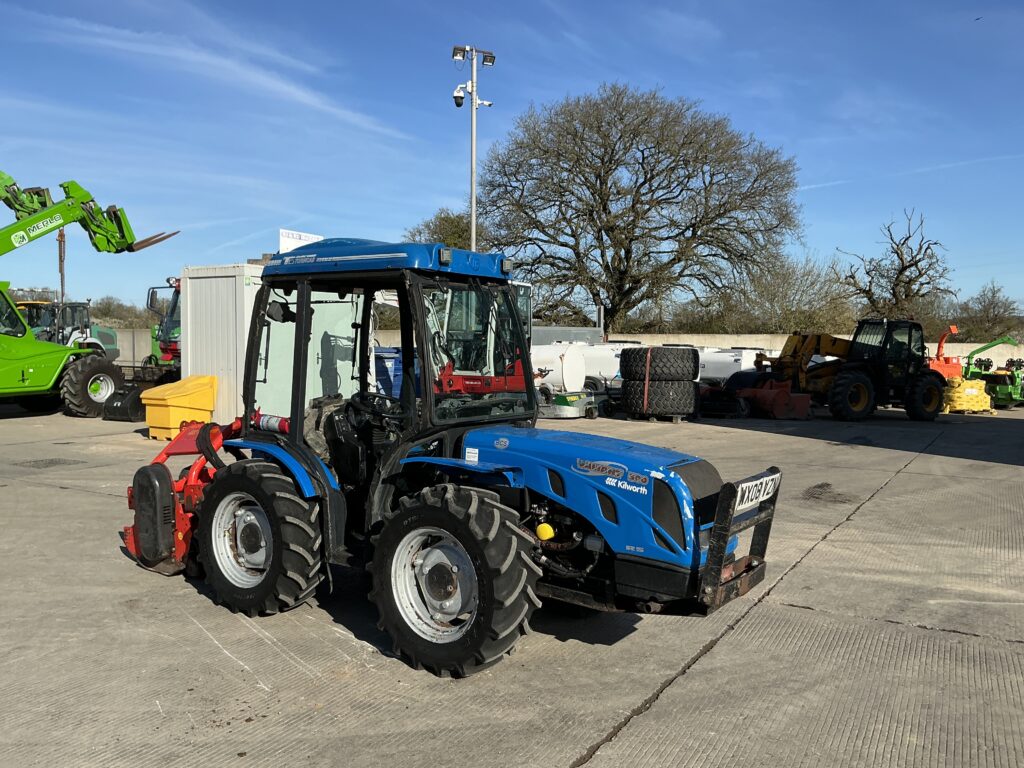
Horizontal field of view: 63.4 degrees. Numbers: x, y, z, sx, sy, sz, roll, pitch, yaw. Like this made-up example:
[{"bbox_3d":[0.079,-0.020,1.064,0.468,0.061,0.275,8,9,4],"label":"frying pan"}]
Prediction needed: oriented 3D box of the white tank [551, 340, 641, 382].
[{"bbox_3d":[2.238,-0.536,22.200,2.100,1.200,1.200,2,3,33],"label":"white tank"}]

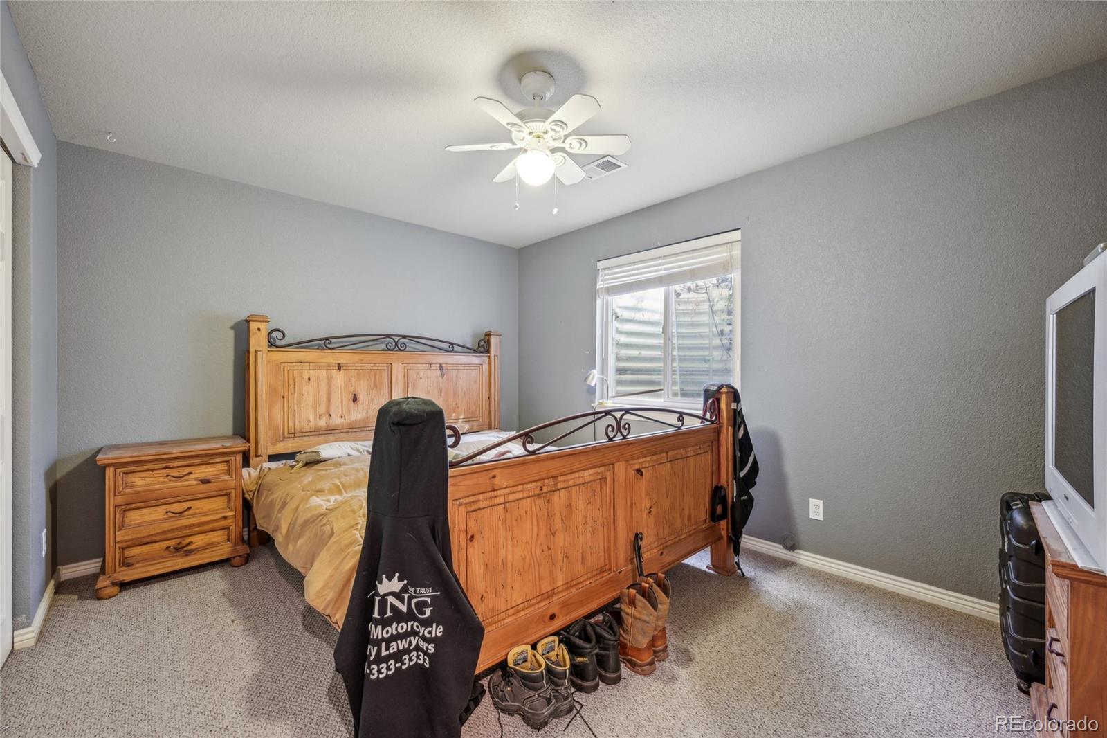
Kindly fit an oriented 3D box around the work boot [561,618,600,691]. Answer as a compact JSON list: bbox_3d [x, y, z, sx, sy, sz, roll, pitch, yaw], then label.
[{"bbox_3d":[0.026,1.075,1.699,0.112,0.210,0.295,0,0,-41],"label":"work boot"}]

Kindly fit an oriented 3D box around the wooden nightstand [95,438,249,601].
[{"bbox_3d":[-2.219,0.820,2.566,0.650,0.720,0.410,0,0,-40],"label":"wooden nightstand"}]

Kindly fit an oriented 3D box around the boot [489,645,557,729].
[{"bbox_3d":[-0.134,1.085,1.546,0.295,0.190,0.112,0,0,44],"label":"boot"}]

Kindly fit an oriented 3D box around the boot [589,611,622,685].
[{"bbox_3d":[0.118,1.075,1.743,0.112,0.210,0.295,0,0,-41],"label":"boot"}]

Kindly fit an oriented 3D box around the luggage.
[{"bbox_3d":[1.915,0.832,1.528,0.480,0.695,0.280,0,0,45],"label":"luggage"}]

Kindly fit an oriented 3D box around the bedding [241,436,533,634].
[{"bbox_3d":[-0.536,0.755,2.696,2.050,0.490,2.100,0,0,-42],"label":"bedding"}]

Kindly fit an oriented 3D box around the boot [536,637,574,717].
[{"bbox_3d":[-0.068,1.085,1.589,0.112,0.190,0.295,0,0,-42],"label":"boot"}]

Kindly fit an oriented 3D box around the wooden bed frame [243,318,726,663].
[{"bbox_3d":[-0.494,0.405,2.694,2.040,1.550,2.400,0,0,-42],"label":"wooden bed frame"}]

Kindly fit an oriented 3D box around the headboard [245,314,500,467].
[{"bbox_3d":[-1.273,0.405,3.547,2.040,1.550,0.120,0,0,-42],"label":"headboard"}]

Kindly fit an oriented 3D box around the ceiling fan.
[{"bbox_3d":[-0.070,-1.020,1.870,0.820,0.460,0.790,0,0,0],"label":"ceiling fan"}]

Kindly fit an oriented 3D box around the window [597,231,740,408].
[{"bbox_3d":[0.865,-0.303,3.320,1.220,1.230,0.120,0,0,44],"label":"window"}]

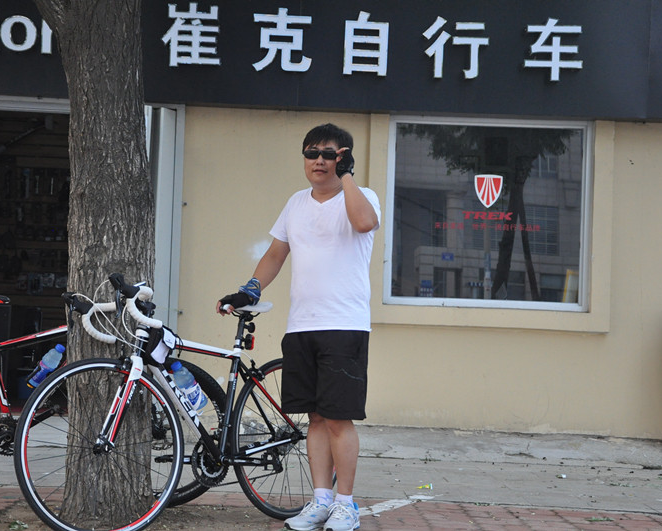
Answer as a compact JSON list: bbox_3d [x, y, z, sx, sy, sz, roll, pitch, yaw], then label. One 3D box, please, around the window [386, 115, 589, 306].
[{"bbox_3d":[0.932,-0.300,8.220,1.200,1.105,0.100,2,-2,3],"label":"window"}]

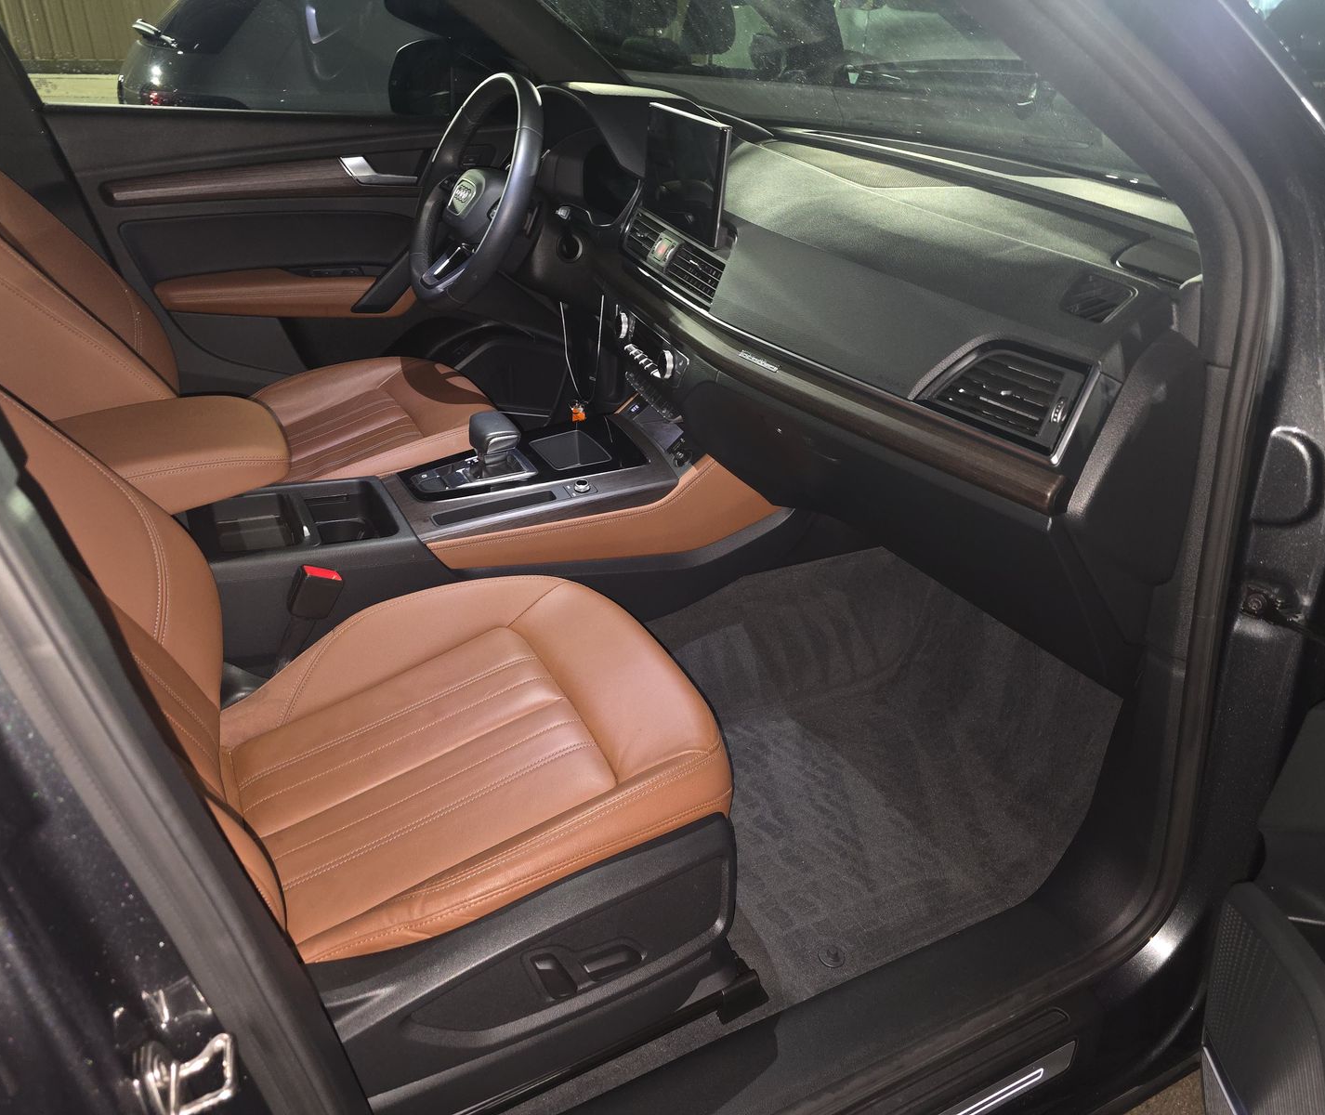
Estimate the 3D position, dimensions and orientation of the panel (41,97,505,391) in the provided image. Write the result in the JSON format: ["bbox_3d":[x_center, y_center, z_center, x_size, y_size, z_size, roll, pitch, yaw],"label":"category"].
[{"bbox_3d":[-0.586,-0.492,1.863,0.900,0.670,0.150,-14,34,-27],"label":"panel"}]

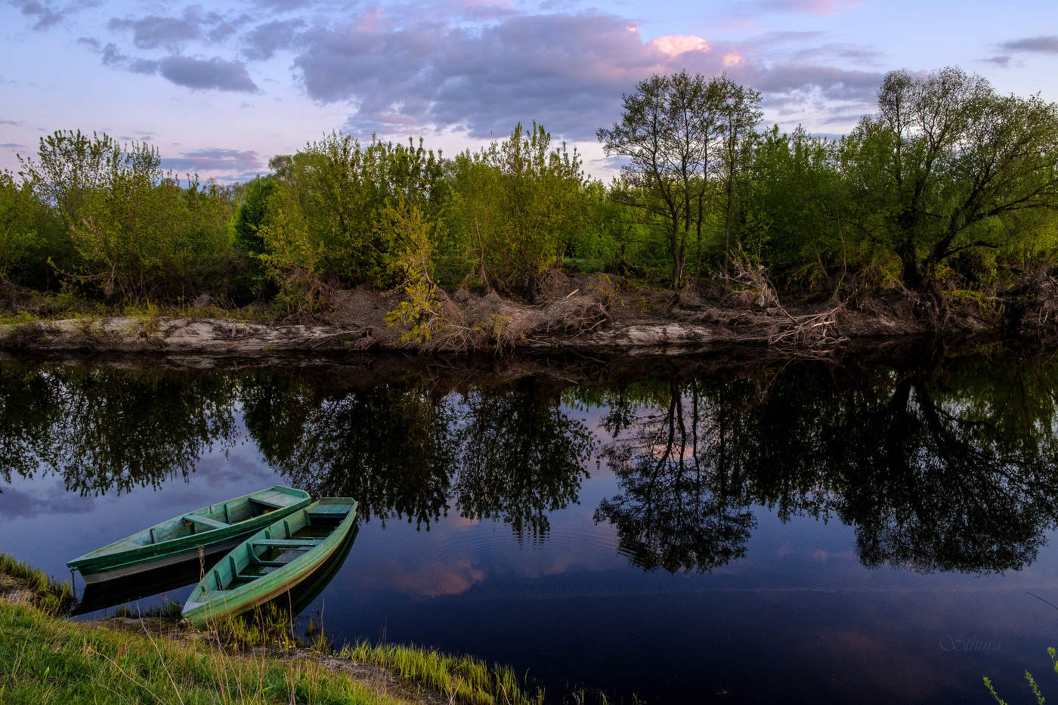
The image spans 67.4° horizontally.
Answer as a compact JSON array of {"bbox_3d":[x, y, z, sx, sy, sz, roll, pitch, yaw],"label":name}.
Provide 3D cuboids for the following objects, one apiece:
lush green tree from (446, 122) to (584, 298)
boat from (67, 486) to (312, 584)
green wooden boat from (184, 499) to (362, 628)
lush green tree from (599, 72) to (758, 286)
[{"bbox_3d":[-0.728,-7.355,41.122,7.108,8.871,6.500,0,7,-1],"label":"lush green tree"},{"bbox_3d":[-4.806,2.668,11.546,1.141,0.457,3.735,4,8,31],"label":"boat"},{"bbox_3d":[-3.308,2.822,10.682,0.996,0.477,4.524,1,5,8],"label":"green wooden boat"},{"bbox_3d":[8.482,-9.746,44.866,8.956,11.883,7.800,1,7,10],"label":"lush green tree"}]

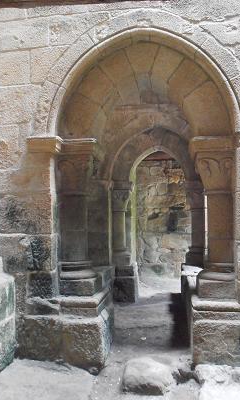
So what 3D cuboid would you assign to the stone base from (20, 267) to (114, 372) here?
[{"bbox_3d":[-0.559,1.281,4.861,0.890,0.965,0.920,0,-3,7],"label":"stone base"}]

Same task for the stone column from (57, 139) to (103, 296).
[{"bbox_3d":[-0.463,0.198,4.965,0.470,1.714,0.470,0,-3,7],"label":"stone column"}]

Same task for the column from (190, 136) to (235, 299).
[{"bbox_3d":[1.046,0.183,4.766,0.470,1.717,0.470,0,-3,7],"label":"column"}]

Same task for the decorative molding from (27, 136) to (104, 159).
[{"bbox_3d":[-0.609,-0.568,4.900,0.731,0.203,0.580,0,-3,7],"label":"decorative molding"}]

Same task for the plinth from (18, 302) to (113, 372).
[{"bbox_3d":[-0.559,1.514,4.848,0.890,0.499,0.920,0,-3,7],"label":"plinth"}]

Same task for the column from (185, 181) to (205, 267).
[{"bbox_3d":[1.291,0.404,7.273,0.380,1.410,0.380,0,-3,7],"label":"column"}]

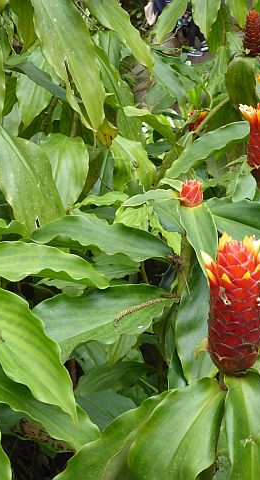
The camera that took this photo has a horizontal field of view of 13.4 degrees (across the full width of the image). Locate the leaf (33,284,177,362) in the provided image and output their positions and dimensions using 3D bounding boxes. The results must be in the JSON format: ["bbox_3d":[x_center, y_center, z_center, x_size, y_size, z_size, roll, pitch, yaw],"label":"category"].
[{"bbox_3d":[-0.038,0.125,1.660,0.220,0.040,0.095,-20,51,-33],"label":"leaf"}]

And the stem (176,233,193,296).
[{"bbox_3d":[0.080,0.037,1.620,0.019,0.092,0.019,0,15,0],"label":"stem"}]

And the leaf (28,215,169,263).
[{"bbox_3d":[-0.043,-0.002,1.720,0.215,0.040,0.075,6,40,-11],"label":"leaf"}]

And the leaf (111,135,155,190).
[{"bbox_3d":[0.005,-0.151,2.160,0.080,0.035,0.145,-18,55,-14],"label":"leaf"}]

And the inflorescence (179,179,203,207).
[{"bbox_3d":[0.089,-0.069,1.620,0.034,0.041,0.034,0,15,0],"label":"inflorescence"}]

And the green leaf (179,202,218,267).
[{"bbox_3d":[0.090,-0.006,1.430,0.050,0.025,0.115,-8,43,-6],"label":"green leaf"}]

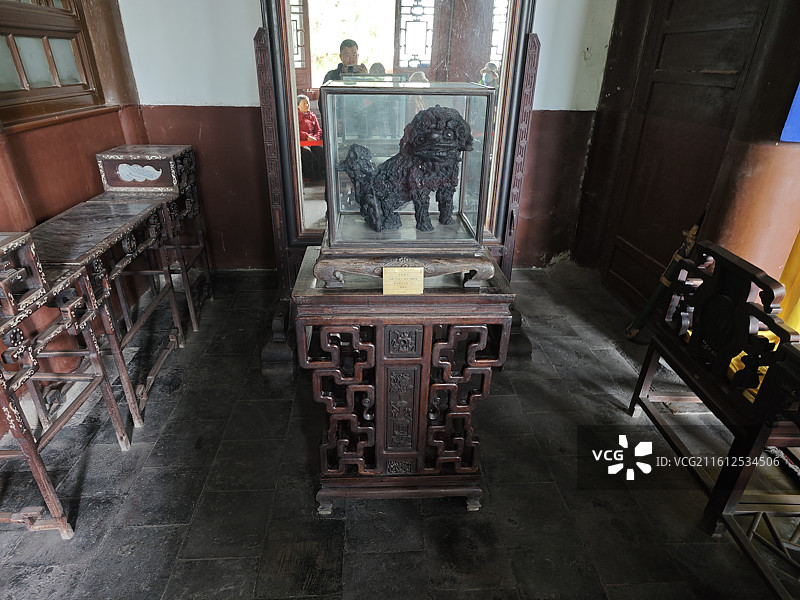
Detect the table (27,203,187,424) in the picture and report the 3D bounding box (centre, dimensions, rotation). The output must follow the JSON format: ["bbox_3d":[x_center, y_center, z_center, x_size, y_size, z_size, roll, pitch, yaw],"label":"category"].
[{"bbox_3d":[-1.338,0.051,2.415,0.405,0.799,0.820,0,25,-4],"label":"table"}]

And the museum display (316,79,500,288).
[{"bbox_3d":[0.009,-0.358,1.606,0.527,0.547,0.390,0,25,-4],"label":"museum display"}]

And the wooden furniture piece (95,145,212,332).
[{"bbox_3d":[-1.379,-0.334,3.019,0.405,0.986,0.544,0,25,-4],"label":"wooden furniture piece"}]

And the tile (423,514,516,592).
[{"bbox_3d":[0.221,0.841,1.771,0.267,0.030,0.282,0,25,-4],"label":"tile"}]

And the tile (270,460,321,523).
[{"bbox_3d":[-0.329,0.724,1.997,0.267,0.030,0.280,0,25,-4],"label":"tile"}]

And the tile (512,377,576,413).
[{"bbox_3d":[0.703,0.475,2.579,0.267,0.030,0.278,0,25,-4],"label":"tile"}]

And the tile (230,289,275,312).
[{"bbox_3d":[-0.959,0.016,3.491,0.260,0.030,0.298,0,25,-4],"label":"tile"}]

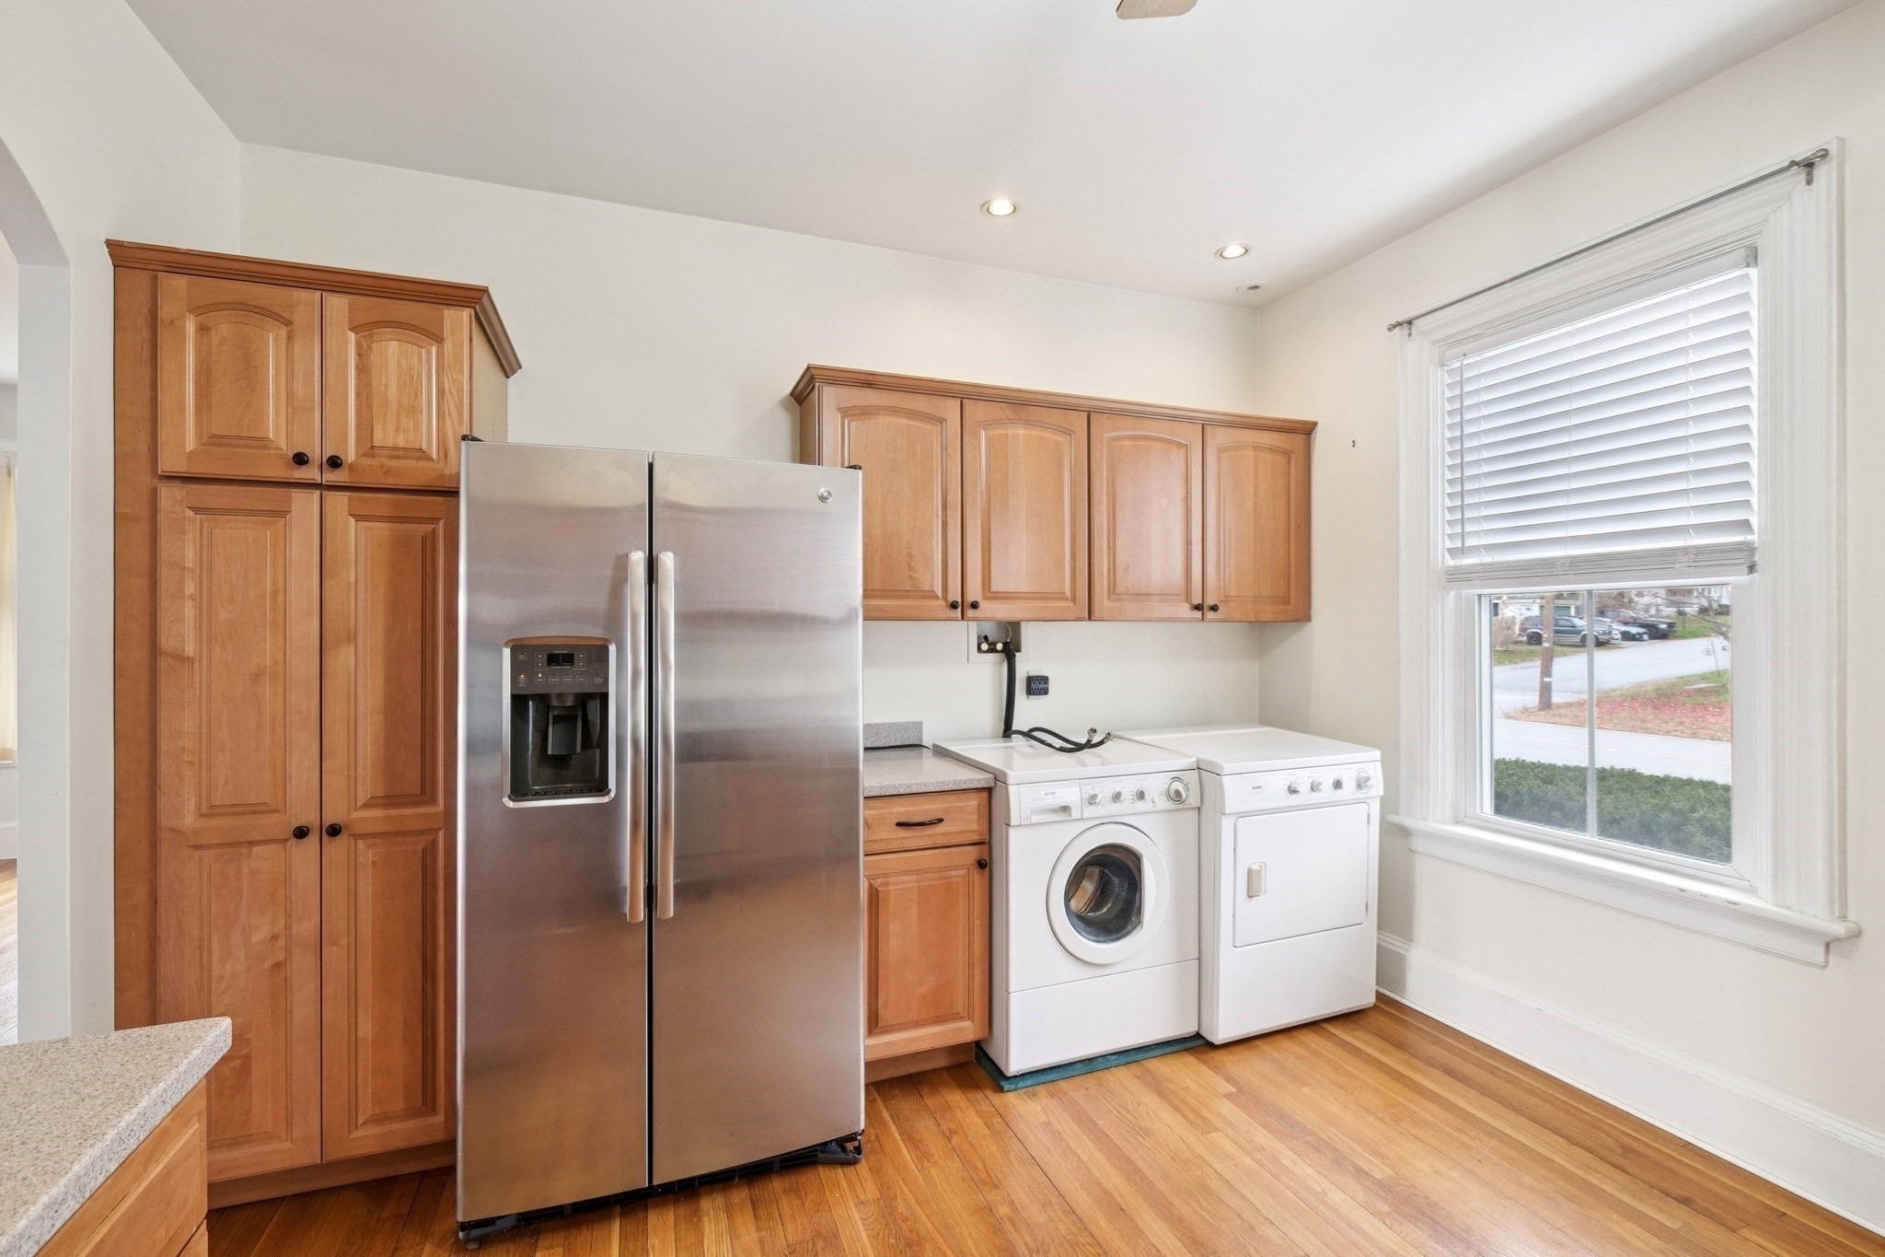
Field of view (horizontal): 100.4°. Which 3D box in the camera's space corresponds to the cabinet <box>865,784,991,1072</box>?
[{"bbox_3d":[-0.176,0.921,2.602,0.457,0.878,0.635,0,0,-20],"label":"cabinet"}]

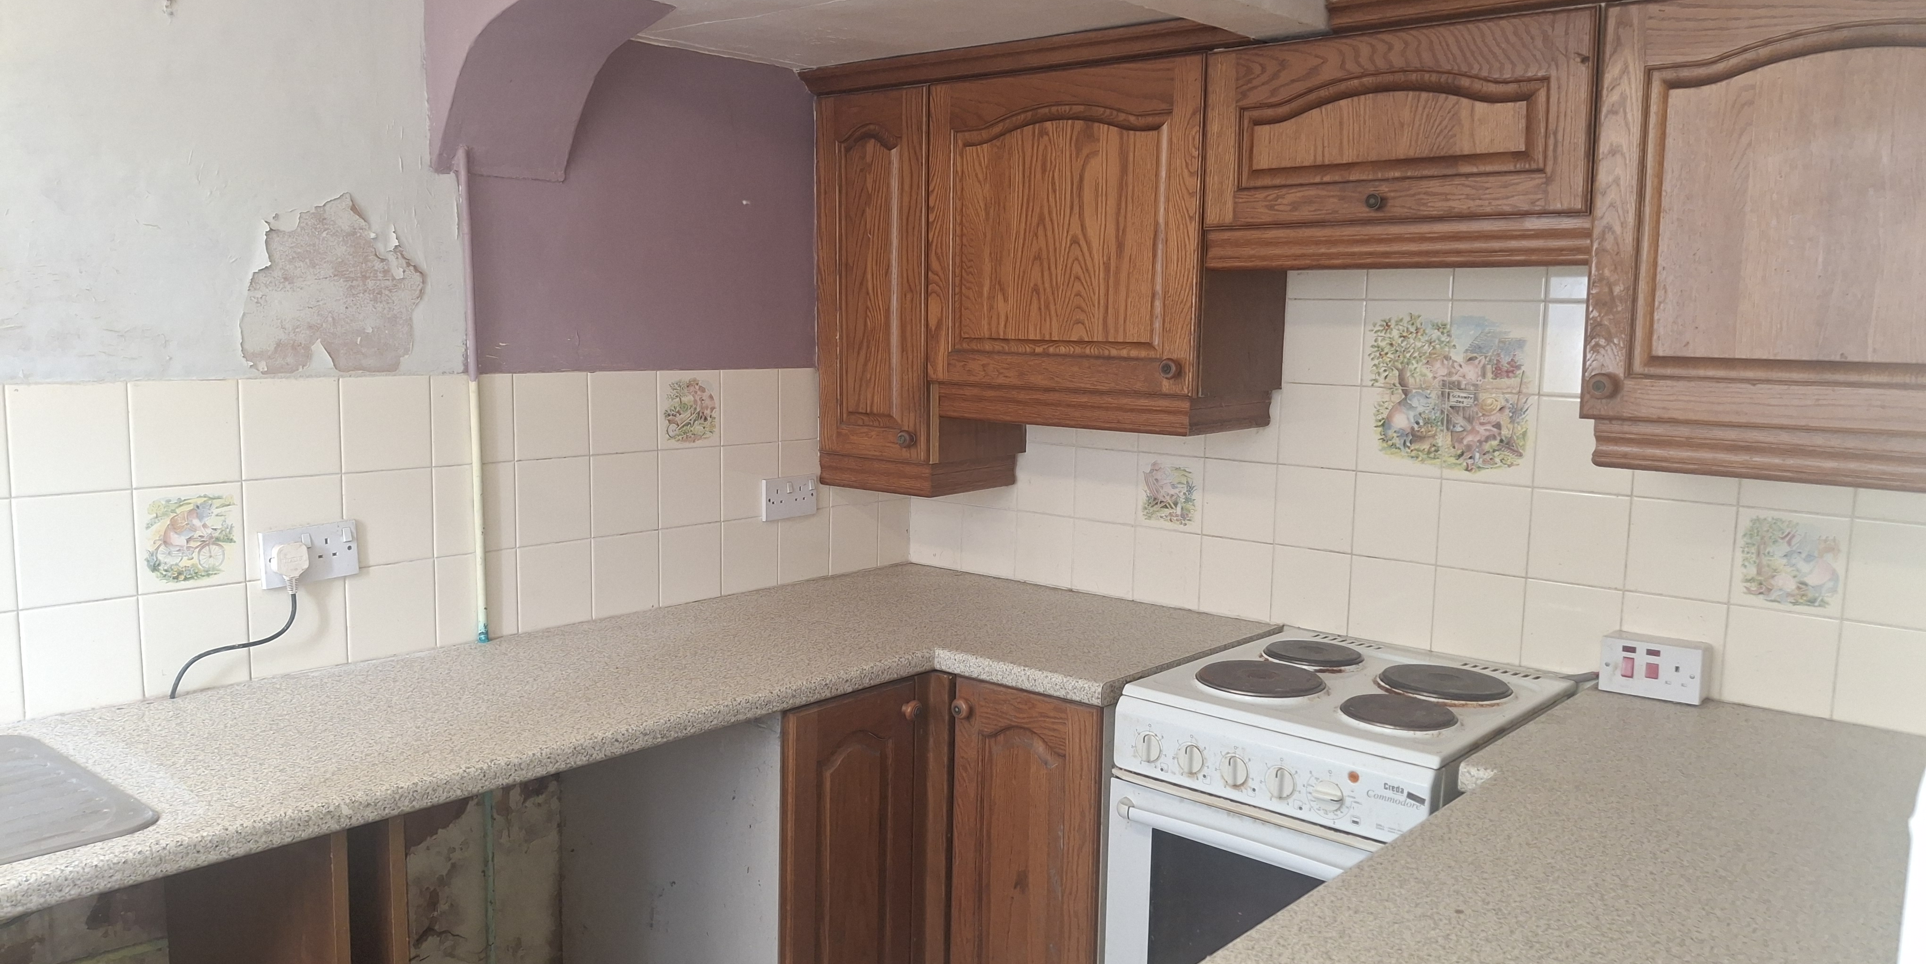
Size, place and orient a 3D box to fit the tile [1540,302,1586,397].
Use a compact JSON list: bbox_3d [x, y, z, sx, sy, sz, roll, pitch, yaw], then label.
[{"bbox_3d":[1.006,-0.211,2.227,0.150,0.150,0.007,7,9,39],"label":"tile"}]

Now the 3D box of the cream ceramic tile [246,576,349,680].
[{"bbox_3d":[-1.024,0.217,2.148,0.009,0.148,0.149,7,9,41],"label":"cream ceramic tile"}]

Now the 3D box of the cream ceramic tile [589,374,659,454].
[{"bbox_3d":[-0.628,-0.129,2.584,0.007,0.150,0.150,7,9,39],"label":"cream ceramic tile"}]

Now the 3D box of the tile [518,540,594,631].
[{"bbox_3d":[-0.731,0.183,2.488,0.009,0.148,0.149,7,9,41],"label":"tile"}]

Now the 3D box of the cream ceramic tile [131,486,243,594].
[{"bbox_3d":[-1.134,0.080,2.038,0.010,0.151,0.151,7,9,40],"label":"cream ceramic tile"}]

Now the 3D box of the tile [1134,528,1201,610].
[{"bbox_3d":[0.409,0.173,2.739,0.150,0.150,0.010,7,9,39],"label":"tile"}]

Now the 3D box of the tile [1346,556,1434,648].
[{"bbox_3d":[0.746,0.210,2.422,0.150,0.147,0.008,7,9,40],"label":"tile"}]

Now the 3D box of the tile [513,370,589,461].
[{"bbox_3d":[-0.735,-0.117,2.479,0.010,0.151,0.151,7,9,40],"label":"tile"}]

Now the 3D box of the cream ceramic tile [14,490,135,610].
[{"bbox_3d":[-1.230,0.091,1.925,0.010,0.151,0.151,7,9,40],"label":"cream ceramic tile"}]

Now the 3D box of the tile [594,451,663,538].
[{"bbox_3d":[-0.637,0.022,2.613,0.010,0.151,0.151,7,9,40],"label":"tile"}]

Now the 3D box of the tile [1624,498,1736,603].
[{"bbox_3d":[1.116,0.106,2.166,0.150,0.150,0.007,7,9,39],"label":"tile"}]

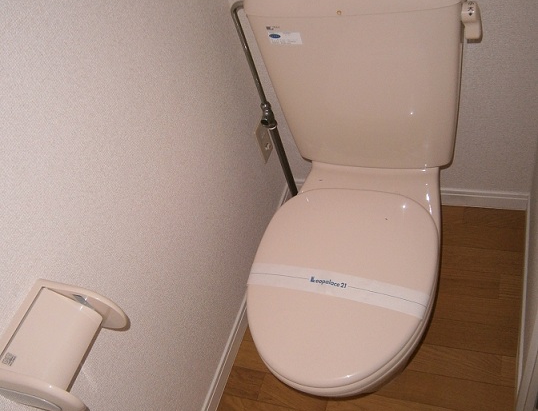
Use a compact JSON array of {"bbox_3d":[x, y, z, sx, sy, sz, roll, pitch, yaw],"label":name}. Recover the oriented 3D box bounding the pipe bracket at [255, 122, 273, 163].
[{"bbox_3d":[-0.013,-0.188,1.588,0.014,0.117,0.071,4,50,22],"label":"pipe bracket"}]

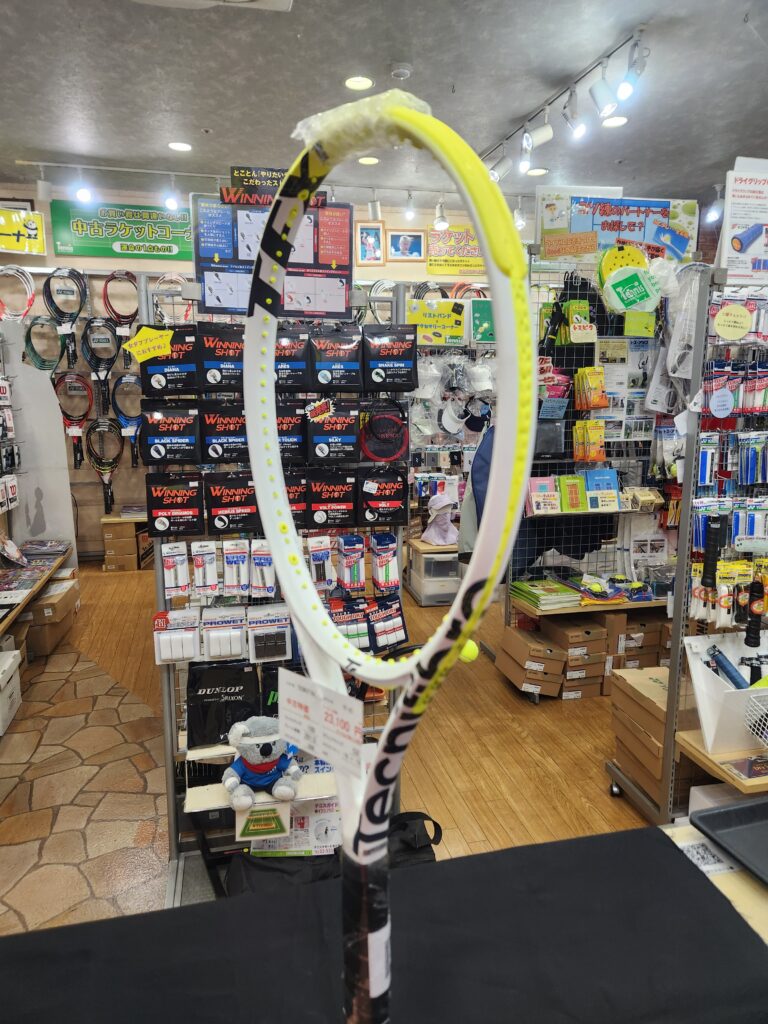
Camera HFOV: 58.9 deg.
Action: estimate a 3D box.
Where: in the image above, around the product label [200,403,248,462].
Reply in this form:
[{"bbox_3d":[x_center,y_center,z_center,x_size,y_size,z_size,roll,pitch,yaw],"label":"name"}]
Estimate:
[{"bbox_3d":[-0.360,-0.183,1.559,0.117,0.143,0.012,-2,11,-13],"label":"product label"}]

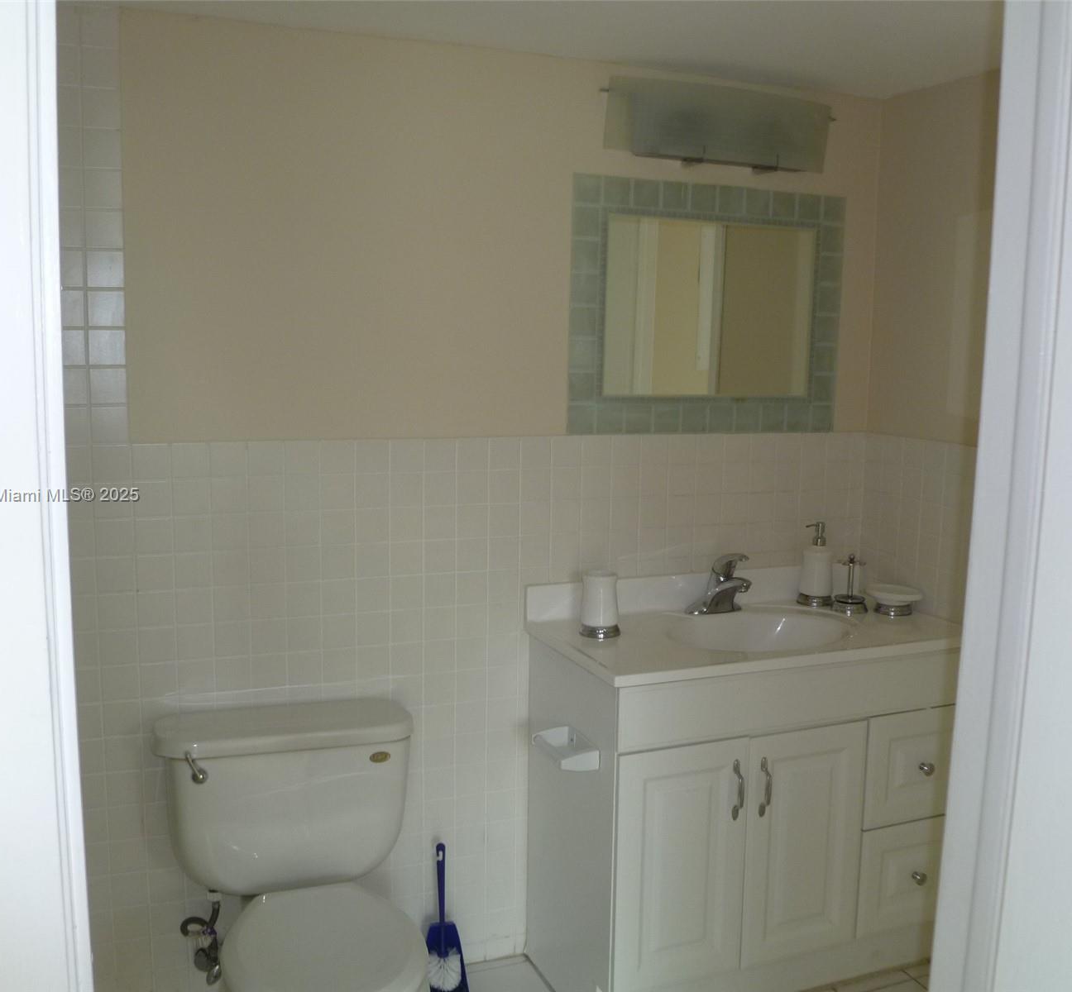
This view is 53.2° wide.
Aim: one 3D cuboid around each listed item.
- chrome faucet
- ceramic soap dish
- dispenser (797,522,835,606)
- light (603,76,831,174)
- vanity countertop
[{"bbox_3d":[0.457,0.213,2.566,0.153,0.153,0.167,-2,8,-22],"label":"chrome faucet"},{"bbox_3d":[0.878,0.259,2.642,0.141,0.052,0.141,1,8,0],"label":"ceramic soap dish"},{"bbox_3d":[0.712,0.171,2.711,0.093,0.204,0.093,-1,8,-11],"label":"dispenser"},{"bbox_3d":[0.436,-0.852,2.468,0.593,0.161,0.115,-2,8,-22],"label":"light"},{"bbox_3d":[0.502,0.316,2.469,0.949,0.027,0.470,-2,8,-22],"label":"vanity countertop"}]

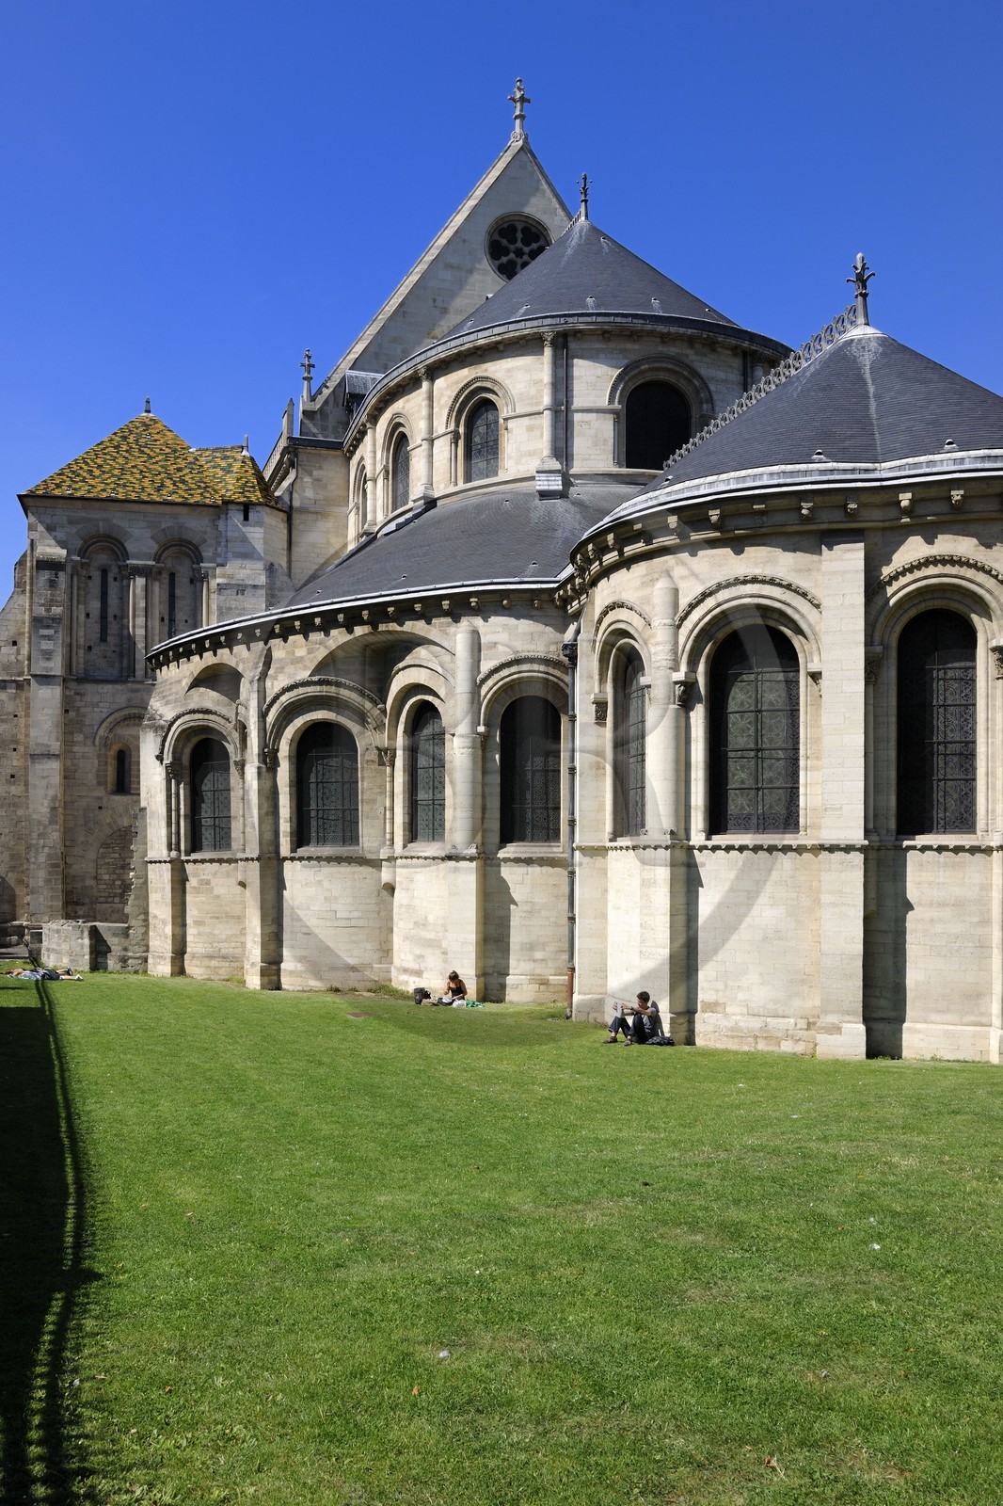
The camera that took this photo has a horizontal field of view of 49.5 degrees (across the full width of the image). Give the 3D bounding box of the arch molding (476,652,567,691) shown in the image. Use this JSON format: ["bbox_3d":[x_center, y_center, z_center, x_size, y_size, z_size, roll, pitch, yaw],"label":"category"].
[{"bbox_3d":[0.513,-1.770,23.700,2.100,0.840,0.300,0,0,9],"label":"arch molding"}]

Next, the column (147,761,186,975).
[{"bbox_3d":[-9.031,3.091,29.300,0.950,5.780,0.750,0,0,35],"label":"column"}]

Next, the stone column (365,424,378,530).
[{"bbox_3d":[-4.016,-8.581,33.600,0.380,3.300,0.380,0,0,0],"label":"stone column"}]

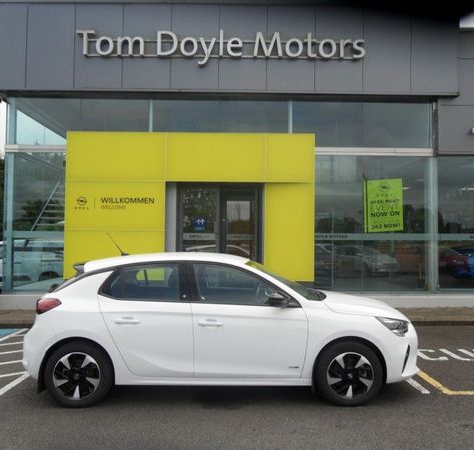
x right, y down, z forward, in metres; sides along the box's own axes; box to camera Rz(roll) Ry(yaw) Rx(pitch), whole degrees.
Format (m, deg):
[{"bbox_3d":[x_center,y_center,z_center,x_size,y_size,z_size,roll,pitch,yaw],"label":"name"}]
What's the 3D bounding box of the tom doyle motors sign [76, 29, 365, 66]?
[{"bbox_3d":[-0.324,-3.606,9.880,5.860,0.710,0.130,0,-2,-1],"label":"tom doyle motors sign"}]

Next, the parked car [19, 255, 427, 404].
[{"bbox_3d":[-0.155,0.994,5.330,4.060,1.435,1.780,0,-2,-1],"label":"parked car"}]

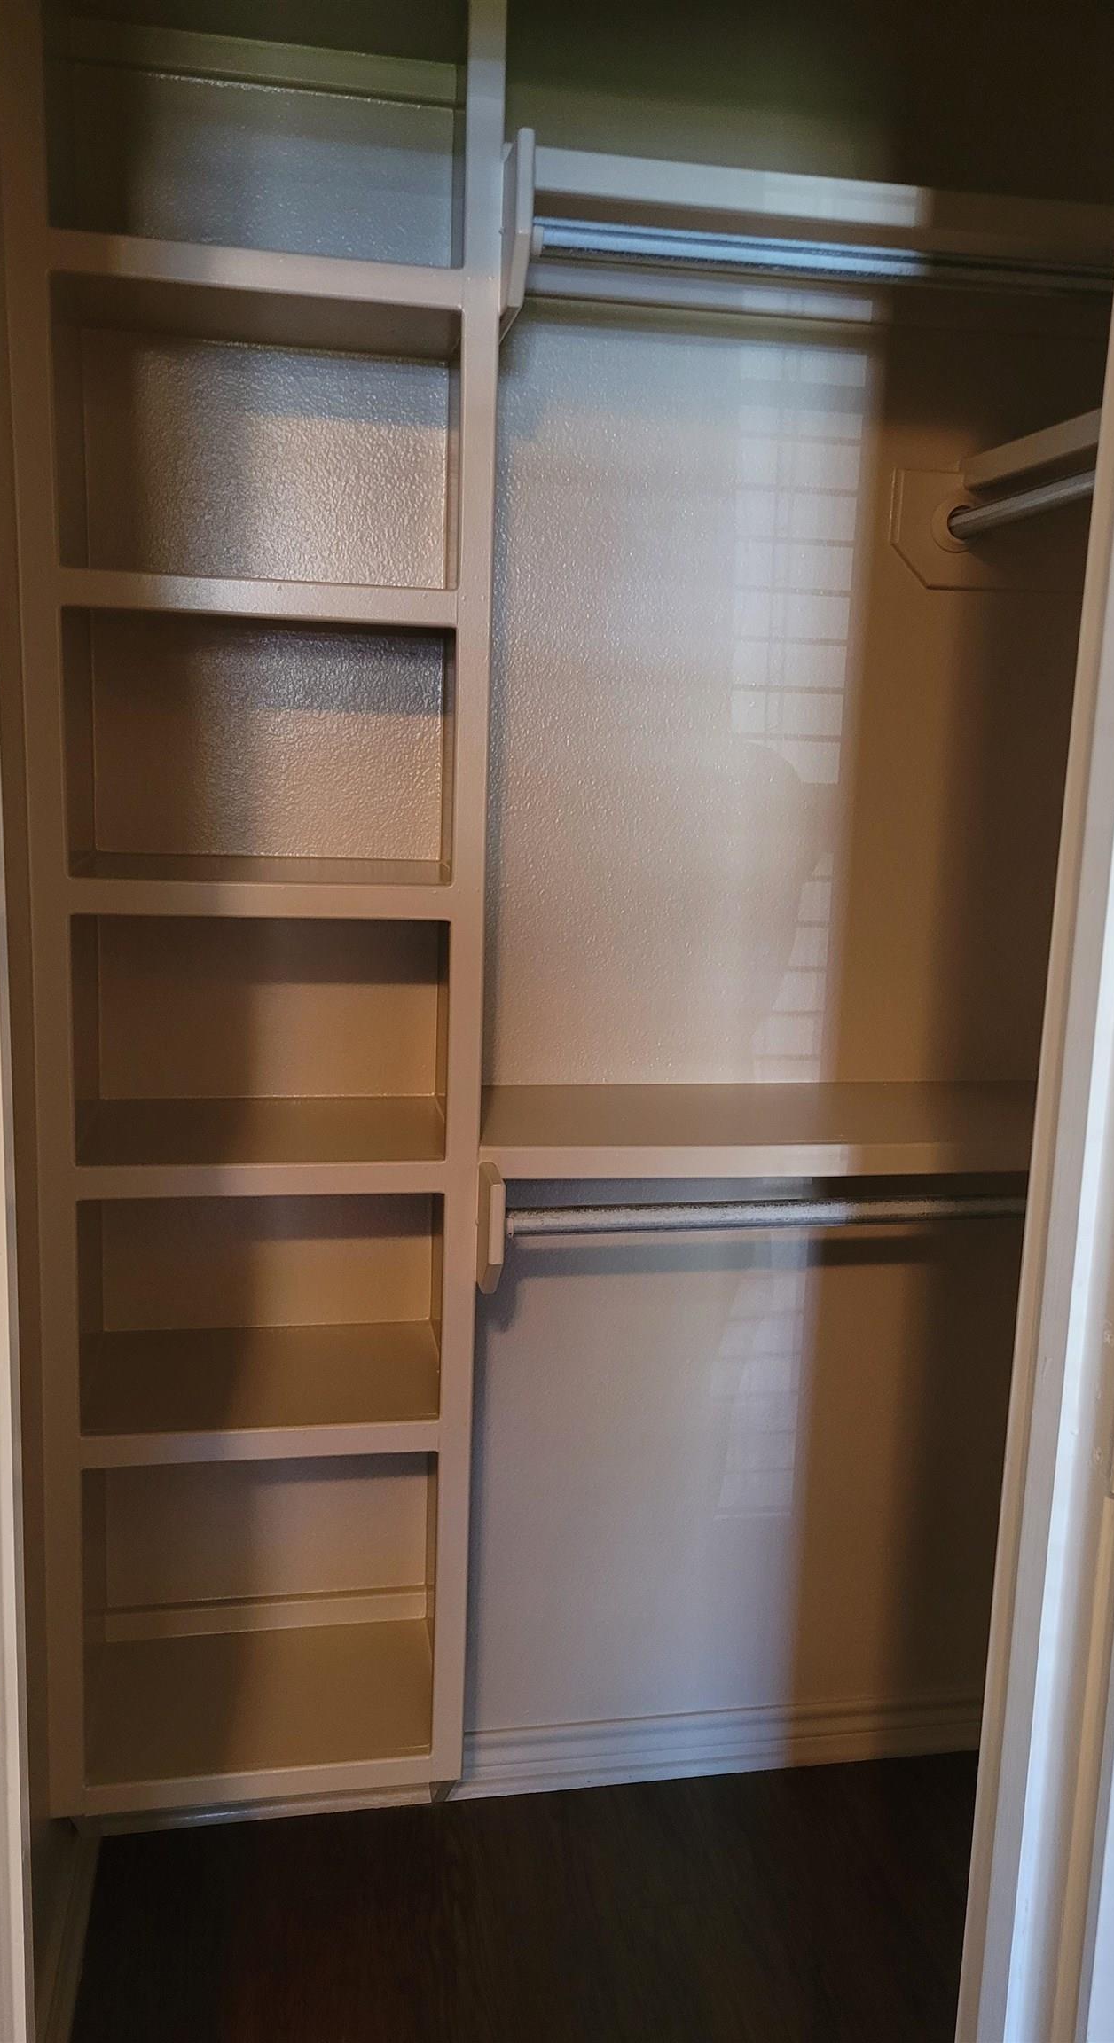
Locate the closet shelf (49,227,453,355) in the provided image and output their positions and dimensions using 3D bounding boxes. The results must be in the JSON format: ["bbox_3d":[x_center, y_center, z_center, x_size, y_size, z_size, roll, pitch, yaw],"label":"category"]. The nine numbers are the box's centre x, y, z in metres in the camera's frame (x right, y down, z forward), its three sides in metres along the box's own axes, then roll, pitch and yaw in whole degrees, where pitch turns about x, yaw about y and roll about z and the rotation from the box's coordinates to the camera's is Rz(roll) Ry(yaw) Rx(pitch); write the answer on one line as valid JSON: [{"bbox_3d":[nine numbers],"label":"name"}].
[{"bbox_3d":[-0.319,-0.781,1.686,0.417,0.039,0.307,0,11,-11],"label":"closet shelf"}]

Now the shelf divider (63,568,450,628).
[{"bbox_3d":[-0.330,-0.469,1.746,0.417,0.039,0.307,0,11,-11],"label":"shelf divider"}]

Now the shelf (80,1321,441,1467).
[{"bbox_3d":[-0.363,0.460,1.924,0.417,0.039,0.307,0,11,-11],"label":"shelf"}]

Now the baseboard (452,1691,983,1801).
[{"bbox_3d":[0.272,1.088,2.319,0.919,0.099,0.018,0,11,-11],"label":"baseboard"}]

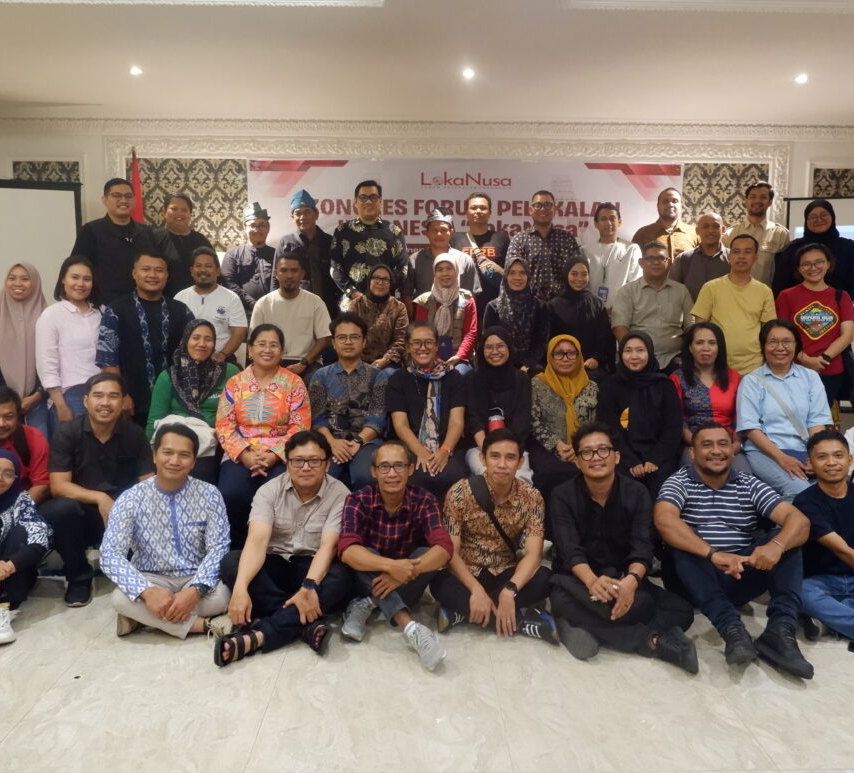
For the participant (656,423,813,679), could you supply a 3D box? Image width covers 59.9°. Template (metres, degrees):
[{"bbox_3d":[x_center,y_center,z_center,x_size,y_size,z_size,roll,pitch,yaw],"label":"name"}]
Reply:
[{"bbox_3d":[1.199,0.604,3.051,0.600,0.885,0.720,1,7,3],"label":"participant"}]

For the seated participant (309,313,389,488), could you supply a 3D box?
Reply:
[{"bbox_3d":[-0.407,0.268,3.944,0.480,1.310,0.700,0,6,-5],"label":"seated participant"}]

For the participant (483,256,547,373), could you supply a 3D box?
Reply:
[{"bbox_3d":[0.553,-0.181,4.631,0.460,1.240,0.750,1,7,5],"label":"participant"}]

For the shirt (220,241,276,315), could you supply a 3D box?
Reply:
[{"bbox_3d":[-1.160,-0.640,5.040,0.520,0.680,0.330,-1,7,-10],"label":"shirt"}]

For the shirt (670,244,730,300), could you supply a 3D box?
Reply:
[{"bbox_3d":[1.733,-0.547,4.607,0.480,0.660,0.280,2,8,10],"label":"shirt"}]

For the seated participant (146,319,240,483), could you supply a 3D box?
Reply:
[{"bbox_3d":[-1.114,0.319,3.648,0.500,1.270,0.740,-1,8,-10],"label":"seated participant"}]

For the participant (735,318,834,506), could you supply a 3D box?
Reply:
[{"bbox_3d":[1.738,0.337,3.573,0.500,1.285,0.740,1,8,7],"label":"participant"}]

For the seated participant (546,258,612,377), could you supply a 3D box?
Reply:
[{"bbox_3d":[0.953,-0.180,4.632,0.460,1.240,0.750,1,7,6],"label":"seated participant"}]

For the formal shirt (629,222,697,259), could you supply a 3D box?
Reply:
[{"bbox_3d":[1.648,-0.782,5.098,0.530,0.720,0.290,1,6,13],"label":"formal shirt"}]

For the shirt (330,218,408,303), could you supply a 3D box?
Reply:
[{"bbox_3d":[-0.354,-0.662,4.495,0.500,0.700,0.280,0,7,-3],"label":"shirt"}]

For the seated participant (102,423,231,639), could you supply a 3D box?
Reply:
[{"bbox_3d":[-1.175,0.586,3.344,0.580,0.830,0.700,-2,7,-17],"label":"seated participant"}]

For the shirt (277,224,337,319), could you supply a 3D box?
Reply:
[{"bbox_3d":[-0.806,-0.708,4.955,0.530,0.720,0.290,-1,6,-10],"label":"shirt"}]

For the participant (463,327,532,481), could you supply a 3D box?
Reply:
[{"bbox_3d":[0.384,0.302,4.035,0.450,1.240,0.780,1,7,4],"label":"participant"}]

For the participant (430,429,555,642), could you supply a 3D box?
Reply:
[{"bbox_3d":[0.289,0.599,3.325,0.560,0.820,0.720,0,7,2],"label":"participant"}]

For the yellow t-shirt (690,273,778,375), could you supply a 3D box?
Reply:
[{"bbox_3d":[1.966,-0.384,4.768,0.540,0.640,0.300,1,7,8],"label":"yellow t-shirt"}]

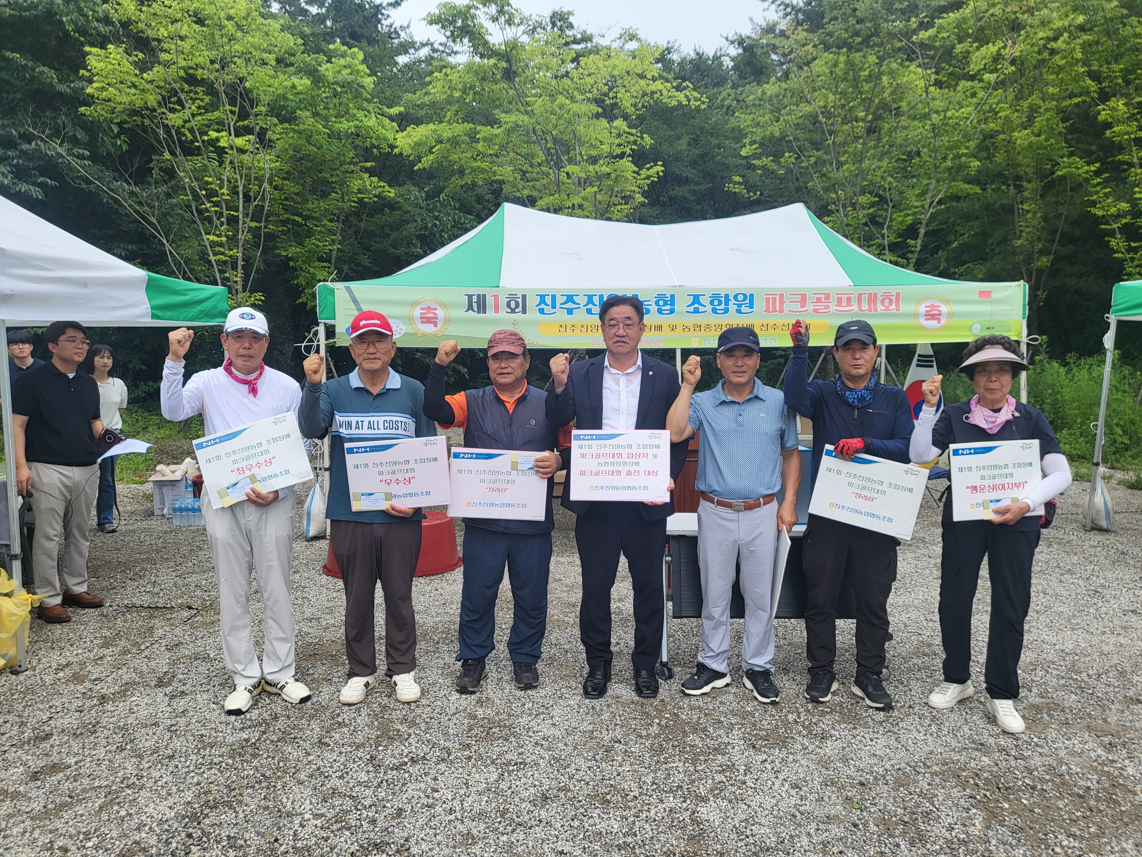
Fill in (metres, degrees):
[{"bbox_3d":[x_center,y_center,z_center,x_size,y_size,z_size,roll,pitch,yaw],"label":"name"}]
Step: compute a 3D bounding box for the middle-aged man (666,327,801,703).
[{"bbox_3d":[0.723,0.368,3.898,0.588,1.646,0.450,1,4,7],"label":"middle-aged man"}]

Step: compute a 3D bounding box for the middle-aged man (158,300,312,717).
[{"bbox_3d":[-1.446,0.338,3.789,0.636,1.722,0.450,-1,4,-13],"label":"middle-aged man"}]

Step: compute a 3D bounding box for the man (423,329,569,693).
[{"bbox_3d":[-0.344,0.363,3.988,0.653,1.642,0.450,0,4,-4],"label":"man"}]

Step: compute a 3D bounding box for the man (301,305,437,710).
[{"bbox_3d":[-0.885,0.341,3.810,0.574,1.712,0.450,-1,4,-9],"label":"man"}]

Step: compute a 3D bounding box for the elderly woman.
[{"bbox_3d":[1.725,0.417,3.597,0.654,1.593,0.450,1,5,18],"label":"elderly woman"}]

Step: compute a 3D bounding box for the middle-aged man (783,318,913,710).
[{"bbox_3d":[1.208,0.361,3.811,0.552,1.673,0.450,1,4,12],"label":"middle-aged man"}]

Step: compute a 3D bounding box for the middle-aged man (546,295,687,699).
[{"bbox_3d":[0.204,0.299,3.893,0.614,1.784,0.450,0,4,1],"label":"middle-aged man"}]

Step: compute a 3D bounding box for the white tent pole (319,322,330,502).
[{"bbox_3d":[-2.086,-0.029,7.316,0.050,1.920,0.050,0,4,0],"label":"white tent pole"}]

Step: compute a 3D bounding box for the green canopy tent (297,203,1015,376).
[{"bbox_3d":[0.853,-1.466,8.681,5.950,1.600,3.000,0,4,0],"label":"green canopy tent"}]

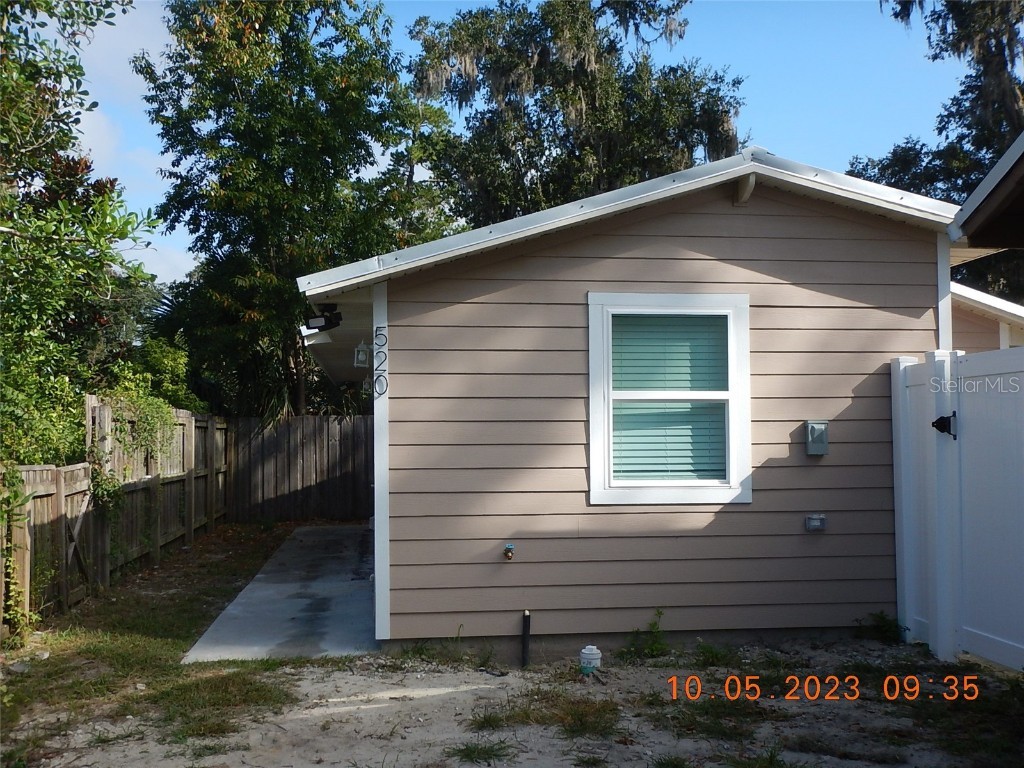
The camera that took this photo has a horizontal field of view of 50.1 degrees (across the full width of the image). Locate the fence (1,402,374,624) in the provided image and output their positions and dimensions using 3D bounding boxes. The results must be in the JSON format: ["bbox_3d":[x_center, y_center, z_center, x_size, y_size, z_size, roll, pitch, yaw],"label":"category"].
[{"bbox_3d":[-3.010,1.187,13.486,2.750,1.860,10.400,0,-3,-7],"label":"fence"}]

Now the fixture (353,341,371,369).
[{"bbox_3d":[-1.280,-0.258,9.400,0.170,0.265,0.135,0,-3,-7],"label":"fixture"}]

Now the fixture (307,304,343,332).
[{"bbox_3d":[-1.302,-0.455,7.600,0.210,0.185,0.160,-1,-3,17],"label":"fixture"}]

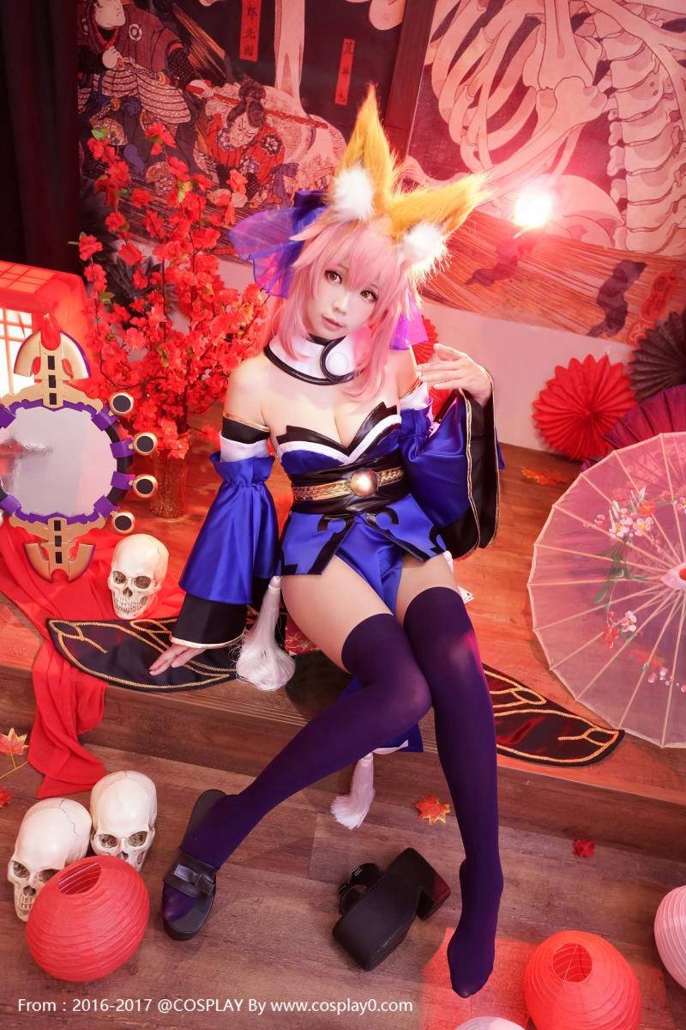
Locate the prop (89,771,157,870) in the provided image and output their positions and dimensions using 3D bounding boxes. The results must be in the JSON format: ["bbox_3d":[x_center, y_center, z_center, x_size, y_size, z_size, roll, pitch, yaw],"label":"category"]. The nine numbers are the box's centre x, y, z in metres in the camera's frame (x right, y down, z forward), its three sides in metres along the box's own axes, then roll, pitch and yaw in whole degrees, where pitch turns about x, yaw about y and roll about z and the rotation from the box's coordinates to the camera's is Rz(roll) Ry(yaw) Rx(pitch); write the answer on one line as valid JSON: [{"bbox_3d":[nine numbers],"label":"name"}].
[{"bbox_3d":[-0.369,0.513,1.257,0.112,0.143,0.147,3,28,-14],"label":"prop"}]

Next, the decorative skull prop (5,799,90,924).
[{"bbox_3d":[-0.466,0.534,1.184,0.112,0.143,0.147,13,27,7],"label":"decorative skull prop"}]

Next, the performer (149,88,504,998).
[{"bbox_3d":[0.026,-0.020,1.234,0.700,1.220,0.820,9,27,-2],"label":"performer"}]

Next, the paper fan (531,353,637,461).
[{"bbox_3d":[0.919,-0.402,2.829,0.390,0.390,0.050,10,27,1],"label":"paper fan"}]

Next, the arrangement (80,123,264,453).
[{"bbox_3d":[-0.416,-0.503,1.819,0.480,0.800,0.440,10,27,1],"label":"arrangement"}]

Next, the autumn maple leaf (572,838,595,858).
[{"bbox_3d":[0.467,0.635,1.434,0.050,0.022,0.050,10,27,1],"label":"autumn maple leaf"}]

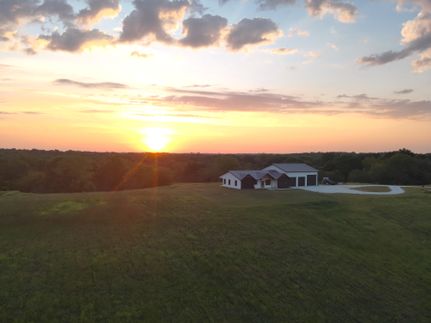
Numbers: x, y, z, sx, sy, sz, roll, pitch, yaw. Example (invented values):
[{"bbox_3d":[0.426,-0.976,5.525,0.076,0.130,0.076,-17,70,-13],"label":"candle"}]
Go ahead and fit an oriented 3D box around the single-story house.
[{"bbox_3d":[16.500,4.220,91.400,26.900,6.800,14.100,-1,2,-25],"label":"single-story house"}]

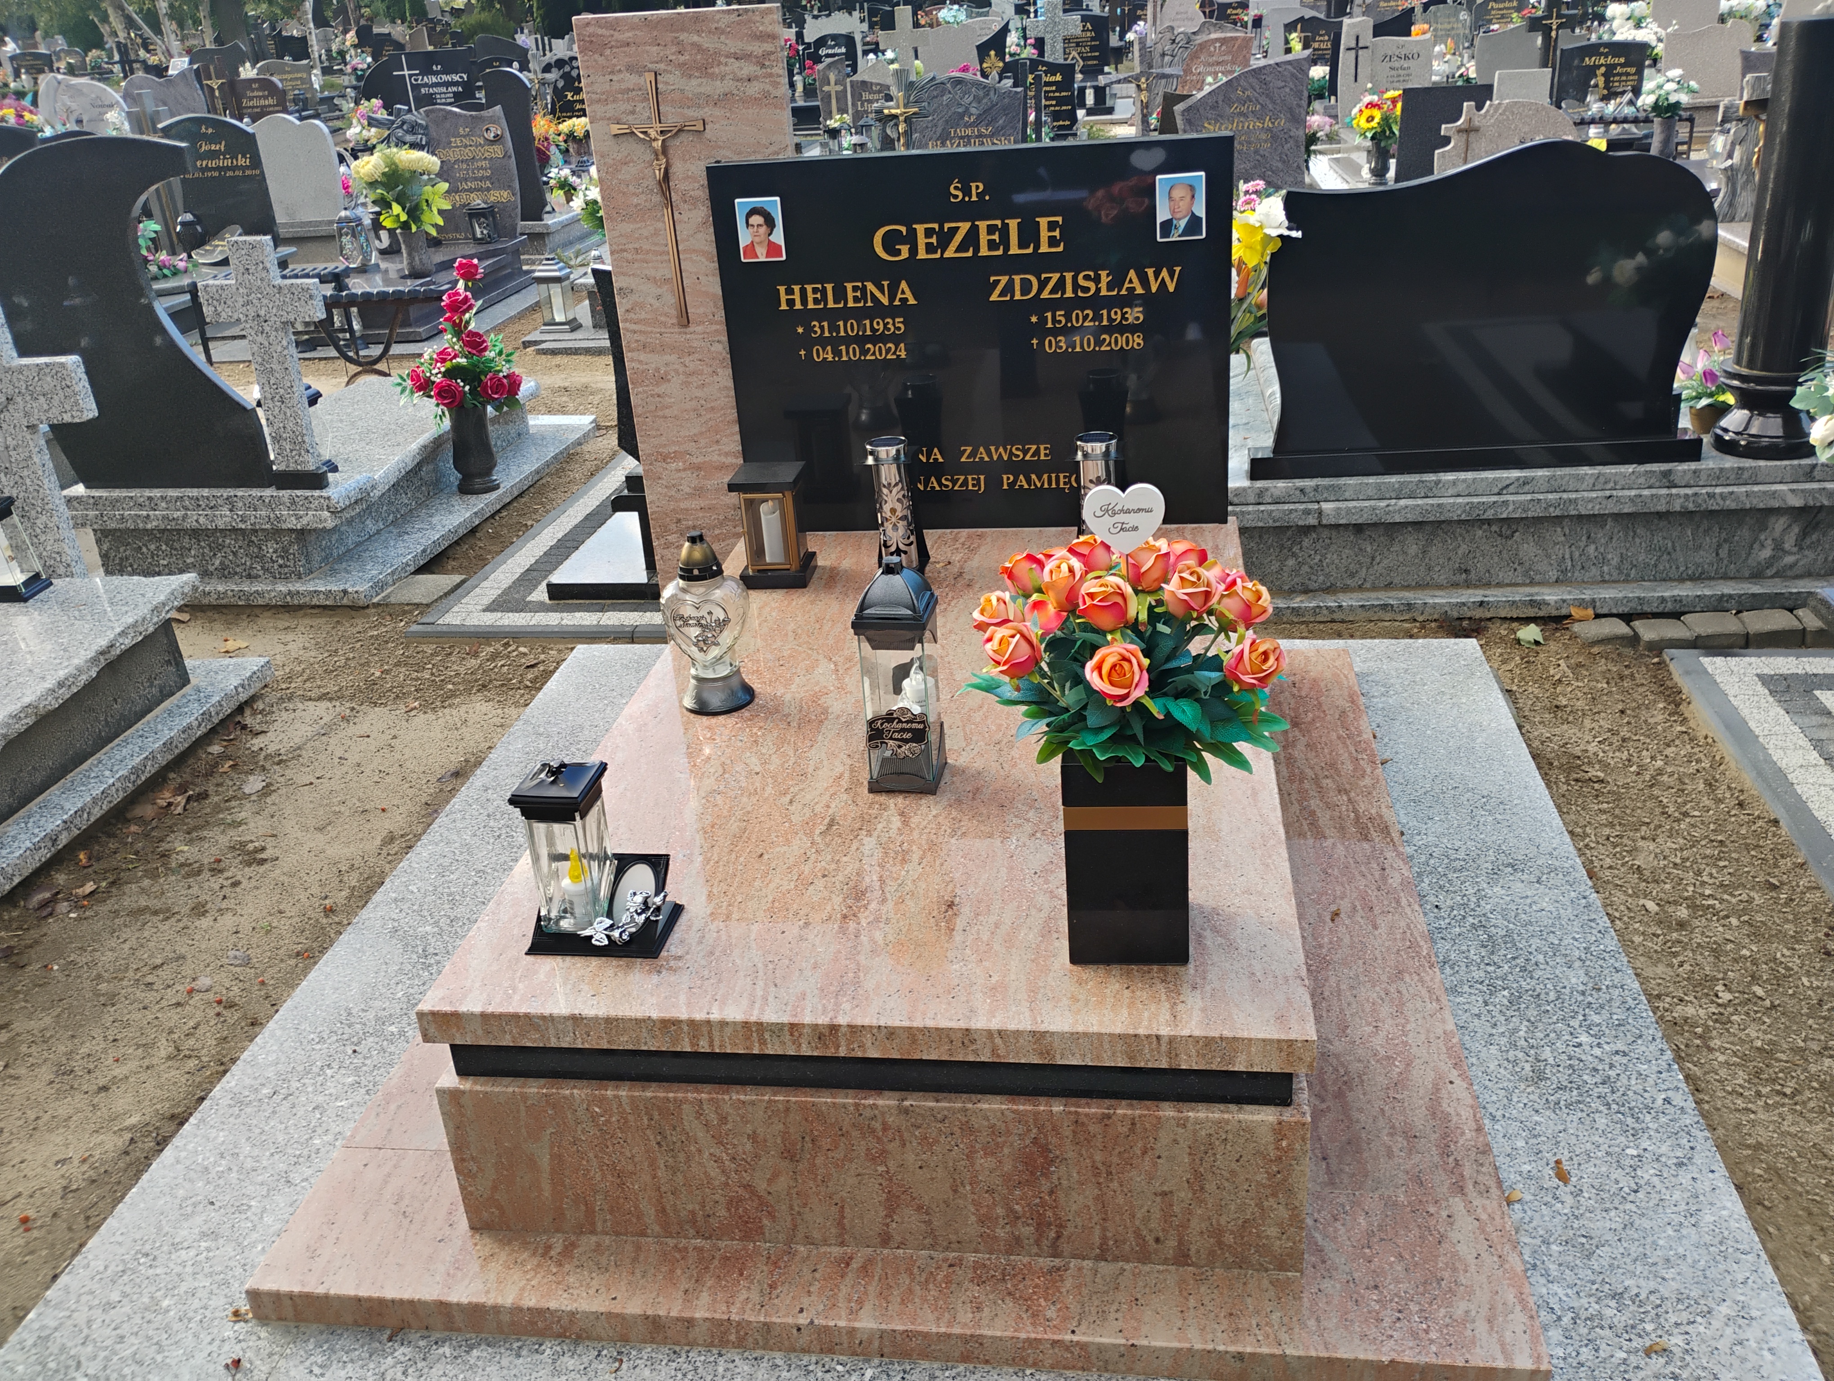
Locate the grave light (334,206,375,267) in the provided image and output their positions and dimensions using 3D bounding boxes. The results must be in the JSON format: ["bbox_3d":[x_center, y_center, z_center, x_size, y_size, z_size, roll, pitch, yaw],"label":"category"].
[{"bbox_3d":[-3.057,-2.422,8.006,0.155,0.310,0.155,0,26,9],"label":"grave light"}]

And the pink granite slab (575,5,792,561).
[{"bbox_3d":[-0.404,-0.686,3.083,0.394,1.318,0.051,0,26,9],"label":"pink granite slab"}]

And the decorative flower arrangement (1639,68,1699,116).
[{"bbox_3d":[4.122,-3.286,8.150,0.310,0.250,0.290,0,26,9],"label":"decorative flower arrangement"}]

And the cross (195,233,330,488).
[{"bbox_3d":[-1.738,-0.888,4.061,0.352,0.673,0.092,3,27,7],"label":"cross"}]

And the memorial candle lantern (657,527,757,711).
[{"bbox_3d":[-0.351,-0.121,2.486,0.145,0.295,0.130,-2,26,7],"label":"memorial candle lantern"}]

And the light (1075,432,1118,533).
[{"bbox_3d":[0.352,-0.361,2.887,0.105,0.268,0.105,0,26,9],"label":"light"}]

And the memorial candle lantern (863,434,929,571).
[{"bbox_3d":[-0.044,-0.358,2.869,0.107,0.255,0.107,0,26,9],"label":"memorial candle lantern"}]

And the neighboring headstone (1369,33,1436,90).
[{"bbox_3d":[3.950,-4.977,12.081,0.469,0.632,0.112,0,26,9],"label":"neighboring headstone"}]

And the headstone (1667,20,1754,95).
[{"bbox_3d":[5.614,-4.466,10.500,0.560,0.510,0.080,0,26,9],"label":"headstone"}]

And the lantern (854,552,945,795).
[{"bbox_3d":[-0.026,-0.027,2.081,0.109,0.338,0.107,0,26,9],"label":"lantern"}]

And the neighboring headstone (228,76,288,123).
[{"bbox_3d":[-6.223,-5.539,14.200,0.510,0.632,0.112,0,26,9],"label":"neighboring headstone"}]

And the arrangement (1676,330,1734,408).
[{"bbox_3d":[1.970,-0.793,3.688,0.148,0.189,0.138,0,26,9],"label":"arrangement"}]

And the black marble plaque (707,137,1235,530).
[{"bbox_3d":[0.121,-0.704,3.055,1.025,0.770,0.050,0,26,10],"label":"black marble plaque"}]

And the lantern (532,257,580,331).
[{"bbox_3d":[-1.568,-1.730,6.476,0.148,0.305,0.148,2,26,13],"label":"lantern"}]

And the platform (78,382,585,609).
[{"bbox_3d":[-1.994,-0.742,5.050,1.166,0.266,1.642,1,27,12],"label":"platform"}]

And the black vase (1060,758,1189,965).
[{"bbox_3d":[0.256,0.175,1.796,0.143,0.277,0.143,-1,26,7],"label":"black vase"}]

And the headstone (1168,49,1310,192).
[{"bbox_3d":[1.668,-2.863,7.627,0.673,0.724,0.102,0,26,9],"label":"headstone"}]

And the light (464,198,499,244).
[{"bbox_3d":[-2.288,-2.462,7.796,0.128,0.207,0.128,0,26,9],"label":"light"}]

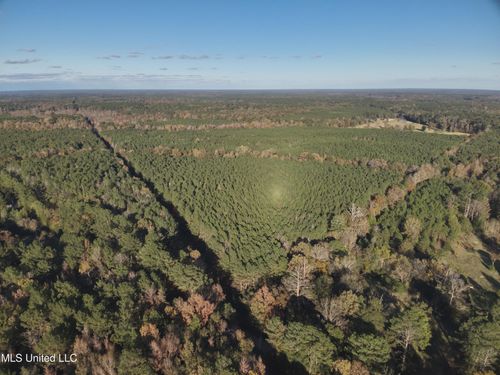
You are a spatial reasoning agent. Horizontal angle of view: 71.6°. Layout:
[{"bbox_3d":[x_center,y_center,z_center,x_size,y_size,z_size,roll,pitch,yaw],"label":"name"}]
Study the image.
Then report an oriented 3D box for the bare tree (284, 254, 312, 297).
[{"bbox_3d":[18.000,32.500,128.000,10.200,18.300,9.800,0,16,0],"label":"bare tree"}]

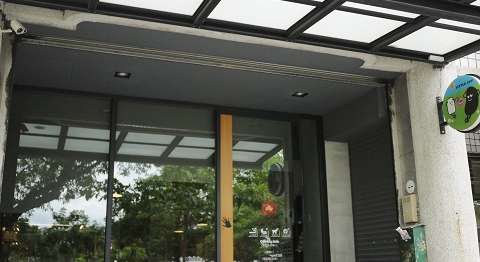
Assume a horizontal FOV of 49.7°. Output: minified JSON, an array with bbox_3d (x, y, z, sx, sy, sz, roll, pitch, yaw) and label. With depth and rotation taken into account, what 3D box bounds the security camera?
[{"bbox_3d":[-1.781,-0.829,4.145,0.085,0.080,0.190,18,19,-51],"label":"security camera"}]

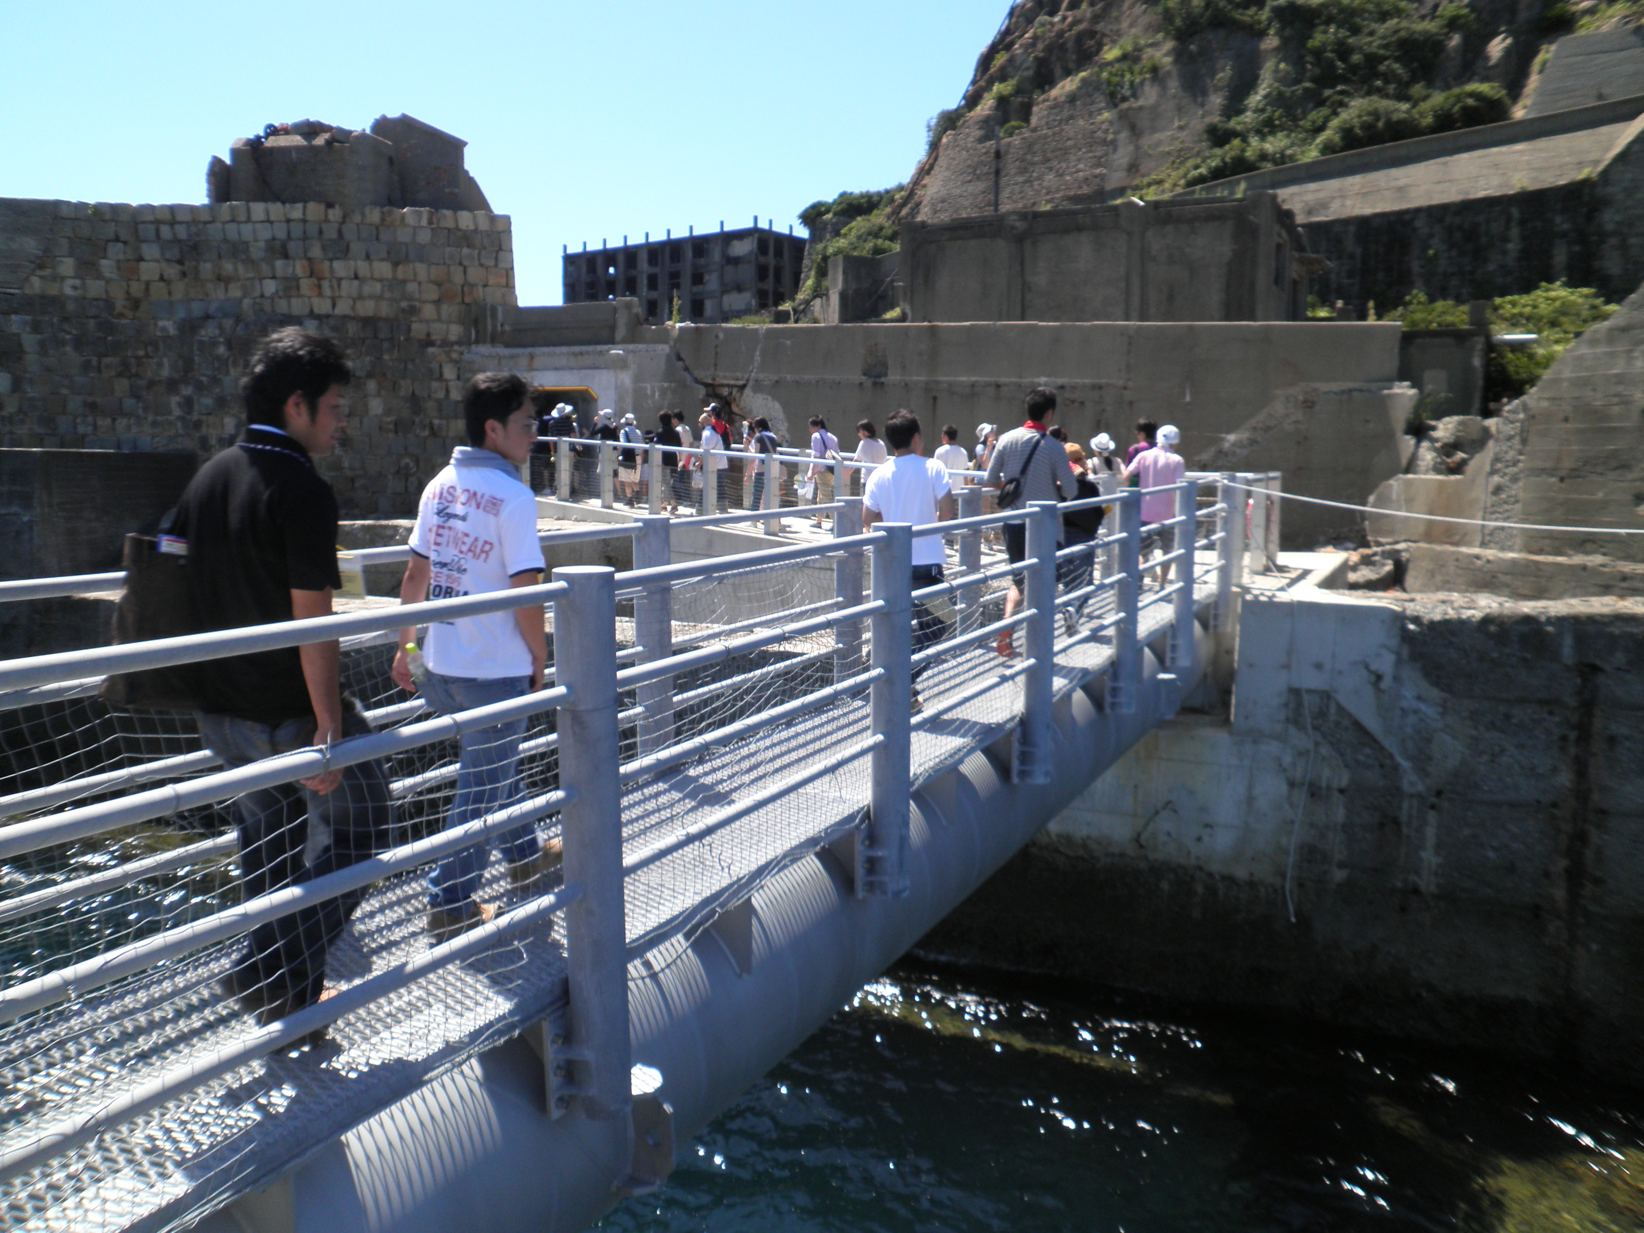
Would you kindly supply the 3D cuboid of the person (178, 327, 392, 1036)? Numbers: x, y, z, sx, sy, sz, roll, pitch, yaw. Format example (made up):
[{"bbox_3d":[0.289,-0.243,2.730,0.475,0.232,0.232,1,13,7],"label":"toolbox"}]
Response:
[{"bbox_3d":[-1.330,0.181,3.020,0.520,1.721,0.500,4,9,28],"label":"person"}]

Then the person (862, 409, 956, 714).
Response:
[{"bbox_3d":[0.484,-0.313,6.900,0.520,1.641,0.460,3,8,22],"label":"person"}]

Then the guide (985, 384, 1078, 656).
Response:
[{"bbox_3d":[1.458,-0.647,8.574,0.570,1.844,0.510,4,9,26],"label":"guide"}]

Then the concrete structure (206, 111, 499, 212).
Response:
[{"bbox_3d":[-10.416,-9.401,27.174,5.600,2.261,3.300,-1,8,-5],"label":"concrete structure"}]

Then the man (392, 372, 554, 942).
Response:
[{"bbox_3d":[-1.061,0.109,3.758,0.510,1.662,0.480,4,9,27],"label":"man"}]

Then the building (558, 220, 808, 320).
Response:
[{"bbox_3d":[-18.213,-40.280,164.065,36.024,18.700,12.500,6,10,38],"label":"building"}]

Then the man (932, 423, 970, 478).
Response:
[{"bbox_3d":[1.616,-1.560,15.532,0.500,1.690,0.380,-3,8,-23],"label":"man"}]

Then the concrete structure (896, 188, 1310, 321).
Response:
[{"bbox_3d":[8.214,-8.754,35.507,9.150,4.093,8.500,4,9,27],"label":"concrete structure"}]

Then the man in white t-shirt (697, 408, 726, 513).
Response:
[{"bbox_3d":[-1.802,-2.517,20.144,0.430,1.670,0.500,7,11,43],"label":"man in white t-shirt"}]

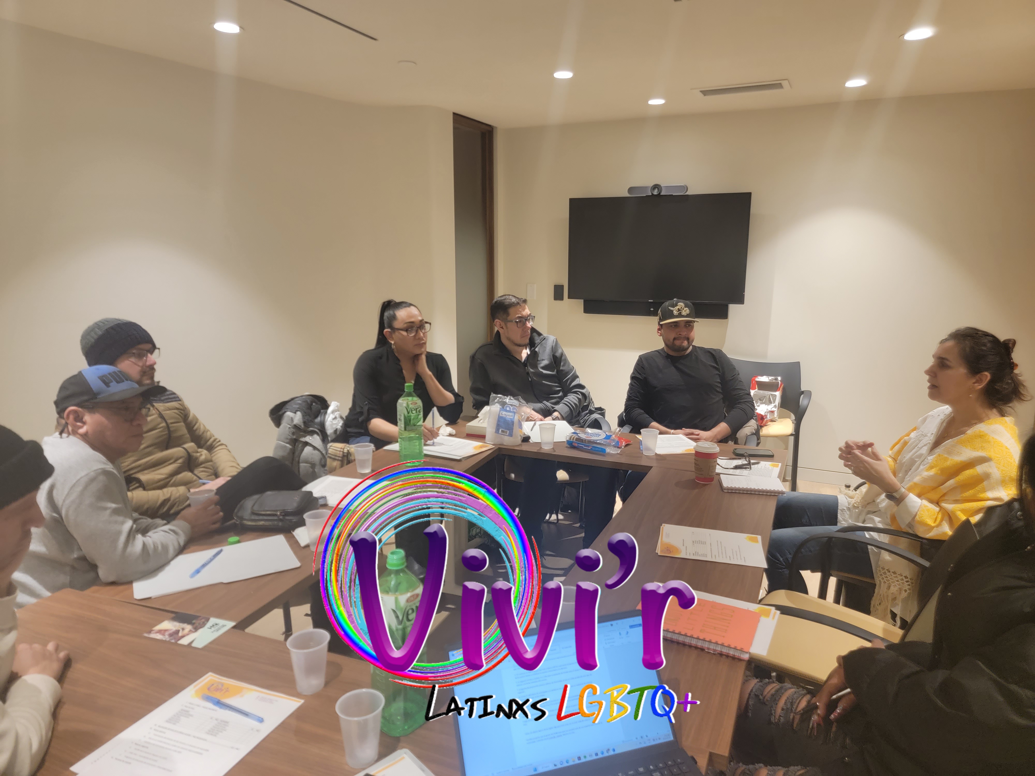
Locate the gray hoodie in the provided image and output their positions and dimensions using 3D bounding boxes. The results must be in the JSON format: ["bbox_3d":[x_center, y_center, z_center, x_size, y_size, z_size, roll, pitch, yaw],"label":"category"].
[{"bbox_3d":[-1.080,0.405,1.870,0.430,0.570,0.480,-6,12,-30],"label":"gray hoodie"}]

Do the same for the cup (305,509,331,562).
[{"bbox_3d":[-0.541,0.391,1.942,0.074,0.096,0.074,0,11,0],"label":"cup"}]

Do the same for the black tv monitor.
[{"bbox_3d":[0.943,-0.950,4.919,1.235,0.712,0.066,5,12,24],"label":"black tv monitor"}]

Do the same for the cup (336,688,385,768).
[{"bbox_3d":[-0.244,0.535,1.117,0.073,0.095,0.073,0,11,0],"label":"cup"}]

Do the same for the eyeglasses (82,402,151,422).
[{"bbox_3d":[-1.014,0.061,1.780,0.145,0.045,0.142,1,3,3],"label":"eyeglasses"}]

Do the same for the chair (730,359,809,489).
[{"bbox_3d":[1.534,0.261,4.598,0.600,0.840,0.570,5,11,22],"label":"chair"}]

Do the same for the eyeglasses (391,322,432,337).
[{"bbox_3d":[-0.478,-0.265,3.140,0.142,0.045,0.140,9,26,41],"label":"eyeglasses"}]

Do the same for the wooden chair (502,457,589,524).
[{"bbox_3d":[0.137,0.420,3.727,0.600,0.840,0.570,-1,11,-4],"label":"wooden chair"}]

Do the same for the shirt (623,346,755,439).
[{"bbox_3d":[0.784,0.117,3.337,0.600,0.580,0.500,2,11,8],"label":"shirt"}]

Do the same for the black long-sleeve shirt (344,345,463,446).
[{"bbox_3d":[-0.520,0.035,3.240,0.480,0.490,0.360,-7,13,-34],"label":"black long-sleeve shirt"}]

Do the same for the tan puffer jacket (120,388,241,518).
[{"bbox_3d":[-1.197,0.291,2.424,0.470,0.610,0.560,4,11,20],"label":"tan puffer jacket"}]

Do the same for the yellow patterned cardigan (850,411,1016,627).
[{"bbox_3d":[1.280,0.383,2.200,0.430,0.570,0.490,3,11,16],"label":"yellow patterned cardigan"}]

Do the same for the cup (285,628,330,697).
[{"bbox_3d":[-0.377,0.501,1.304,0.075,0.093,0.075,0,11,0],"label":"cup"}]

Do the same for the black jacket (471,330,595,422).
[{"bbox_3d":[0.070,0.054,3.500,0.600,0.640,0.480,-2,11,-13],"label":"black jacket"}]

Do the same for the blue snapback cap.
[{"bbox_3d":[-1.039,0.007,1.823,0.260,0.127,0.170,-9,12,-6],"label":"blue snapback cap"}]

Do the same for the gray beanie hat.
[{"bbox_3d":[-1.393,-0.153,2.500,0.240,0.195,0.200,-13,8,12],"label":"gray beanie hat"}]

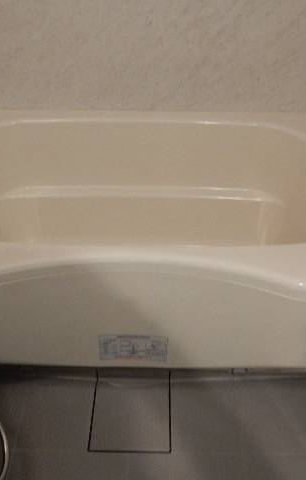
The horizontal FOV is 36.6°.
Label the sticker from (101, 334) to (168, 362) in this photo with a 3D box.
[{"bbox_3d":[-0.046,0.256,1.084,0.159,0.100,0.006,1,42,1],"label":"sticker"}]

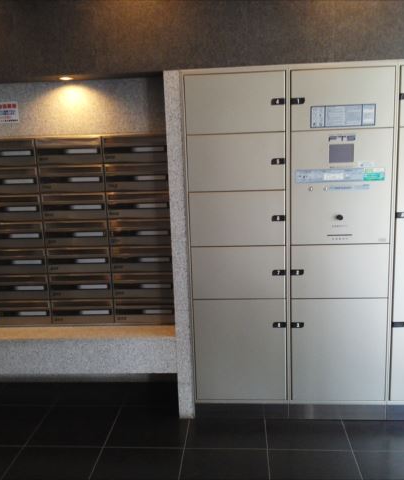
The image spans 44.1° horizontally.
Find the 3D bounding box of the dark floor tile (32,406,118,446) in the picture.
[{"bbox_3d":[-0.665,0.993,2.664,0.399,0.010,0.401,-1,10,4],"label":"dark floor tile"}]

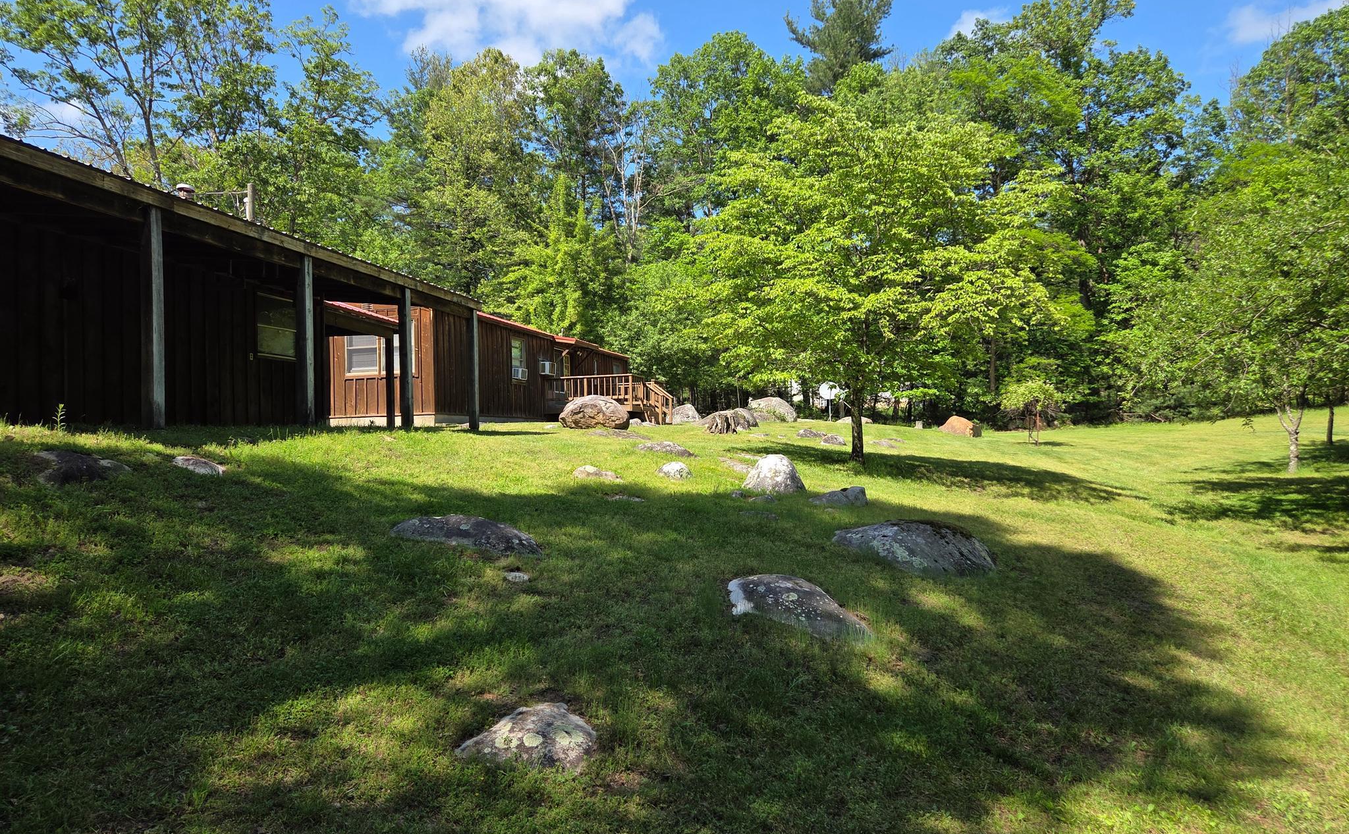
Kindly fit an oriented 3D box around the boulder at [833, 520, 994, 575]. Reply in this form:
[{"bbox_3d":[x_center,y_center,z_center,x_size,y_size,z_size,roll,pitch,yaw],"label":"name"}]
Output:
[{"bbox_3d":[2.082,1.137,7.800,1.396,0.446,0.908,-1,0,15],"label":"boulder"}]

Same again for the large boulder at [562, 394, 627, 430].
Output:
[{"bbox_3d":[-1.896,-0.100,21.199,1.618,0.850,1.214,-1,-1,0],"label":"large boulder"}]

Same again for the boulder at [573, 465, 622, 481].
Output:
[{"bbox_3d":[-1.020,0.728,11.800,0.626,0.222,0.470,-1,0,-5],"label":"boulder"}]

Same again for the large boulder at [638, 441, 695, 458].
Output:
[{"bbox_3d":[-0.164,0.602,16.900,1.131,0.300,0.679,-2,-1,18],"label":"large boulder"}]

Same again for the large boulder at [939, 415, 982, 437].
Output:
[{"bbox_3d":[9.240,0.307,29.000,1.372,0.716,1.029,-1,0,18],"label":"large boulder"}]

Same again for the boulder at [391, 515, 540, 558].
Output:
[{"bbox_3d":[-1.579,0.901,6.800,1.160,0.300,0.673,-2,-1,5],"label":"boulder"}]

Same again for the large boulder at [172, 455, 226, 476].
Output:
[{"bbox_3d":[-3.765,0.384,7.100,0.372,0.159,0.279,-1,0,-28],"label":"large boulder"}]

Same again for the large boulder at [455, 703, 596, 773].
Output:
[{"bbox_3d":[-0.588,1.277,3.549,0.554,0.240,0.433,-1,-1,0],"label":"large boulder"}]

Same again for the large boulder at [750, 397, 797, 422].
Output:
[{"bbox_3d":[3.683,-0.276,33.500,1.855,0.906,1.391,-1,0,6],"label":"large boulder"}]

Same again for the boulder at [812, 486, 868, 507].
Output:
[{"bbox_3d":[2.212,1.056,12.000,0.736,0.280,0.479,-2,-1,8],"label":"boulder"}]

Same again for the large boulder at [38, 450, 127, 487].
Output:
[{"bbox_3d":[-4.233,0.369,6.400,0.569,0.263,0.427,-1,0,-34],"label":"large boulder"}]

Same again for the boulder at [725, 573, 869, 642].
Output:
[{"bbox_3d":[0.839,1.268,6.100,0.975,0.370,0.605,-2,-1,18],"label":"boulder"}]

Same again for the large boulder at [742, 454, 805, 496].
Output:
[{"bbox_3d":[1.341,0.775,12.200,0.881,0.559,0.749,-1,0,6],"label":"large boulder"}]

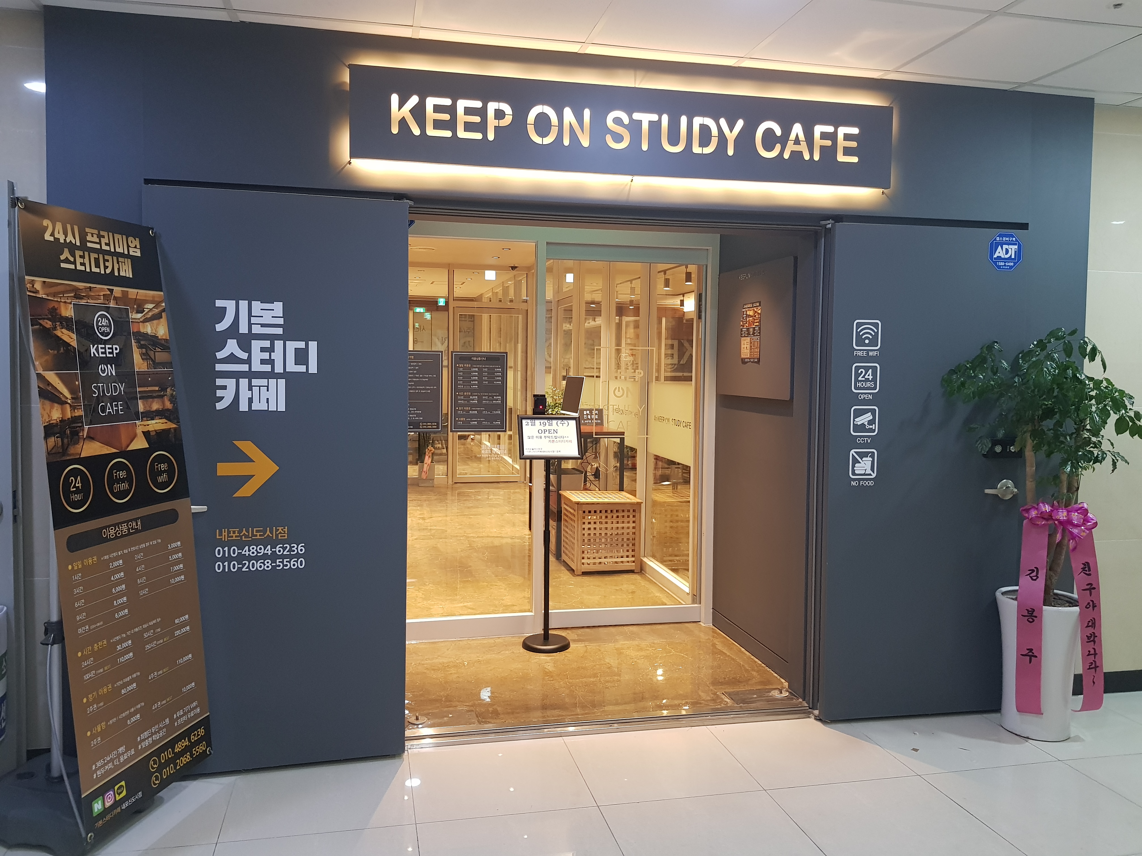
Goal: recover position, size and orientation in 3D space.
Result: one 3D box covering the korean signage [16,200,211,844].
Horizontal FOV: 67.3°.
[{"bbox_3d":[-1.393,0.255,2.651,0.060,1.800,0.600,-4,3,9],"label":"korean signage"}]

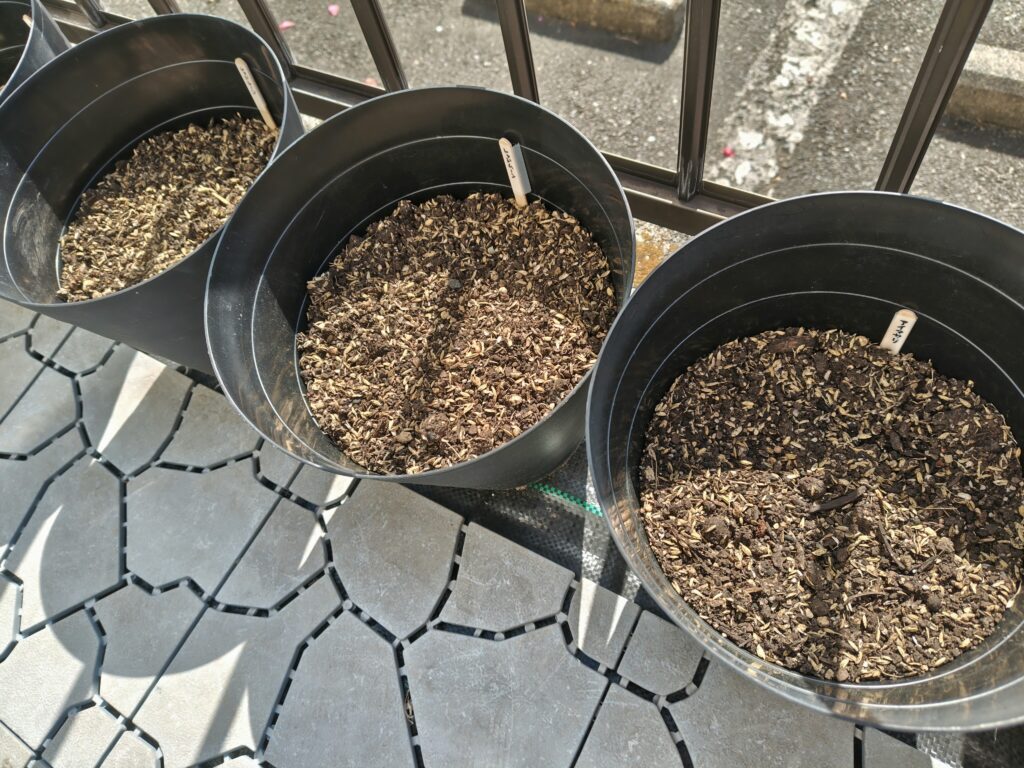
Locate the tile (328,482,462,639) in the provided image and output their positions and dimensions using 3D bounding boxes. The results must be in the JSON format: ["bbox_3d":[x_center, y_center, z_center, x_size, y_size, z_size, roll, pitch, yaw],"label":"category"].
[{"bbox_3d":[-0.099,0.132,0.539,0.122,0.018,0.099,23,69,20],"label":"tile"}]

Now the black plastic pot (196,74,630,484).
[{"bbox_3d":[-0.040,-0.026,0.498,0.262,0.228,0.262,-4,64,9],"label":"black plastic pot"}]

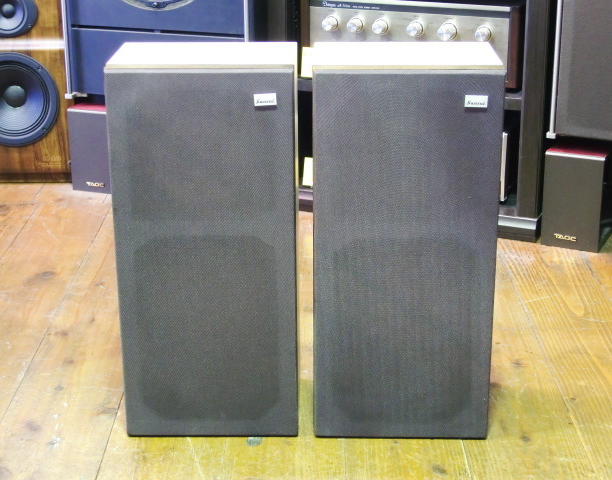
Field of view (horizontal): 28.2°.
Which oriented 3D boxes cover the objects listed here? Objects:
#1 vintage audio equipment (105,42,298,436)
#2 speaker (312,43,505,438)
[{"bbox_3d":[-0.143,0.004,1.847,0.259,0.575,0.180,0,21,1],"label":"vintage audio equipment"},{"bbox_3d":[0.144,0.007,1.835,0.259,0.575,0.180,0,21,1],"label":"speaker"}]

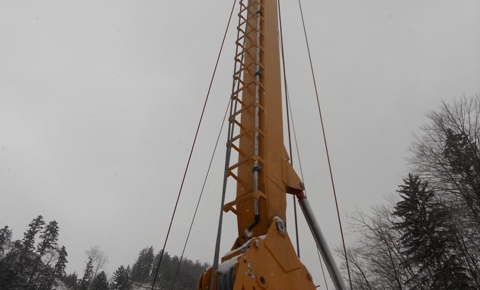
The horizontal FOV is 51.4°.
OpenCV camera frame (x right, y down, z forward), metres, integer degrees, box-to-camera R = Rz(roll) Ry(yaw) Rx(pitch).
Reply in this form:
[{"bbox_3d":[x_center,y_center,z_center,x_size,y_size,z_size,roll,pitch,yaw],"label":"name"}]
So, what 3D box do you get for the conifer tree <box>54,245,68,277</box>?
[{"bbox_3d":[-46.500,30.300,130.000,3.000,10.000,3.000,-2,-44,0],"label":"conifer tree"}]

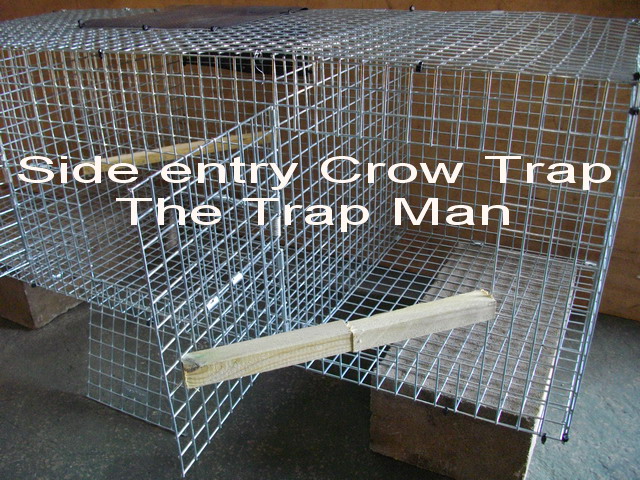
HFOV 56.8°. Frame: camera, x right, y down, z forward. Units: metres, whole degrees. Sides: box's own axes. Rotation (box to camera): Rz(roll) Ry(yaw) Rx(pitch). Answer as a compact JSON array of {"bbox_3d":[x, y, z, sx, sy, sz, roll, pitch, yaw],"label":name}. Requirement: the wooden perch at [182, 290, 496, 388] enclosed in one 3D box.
[{"bbox_3d":[0.028,0.099,0.605,0.329,0.024,0.025,-10,26,-14],"label":"wooden perch"}]

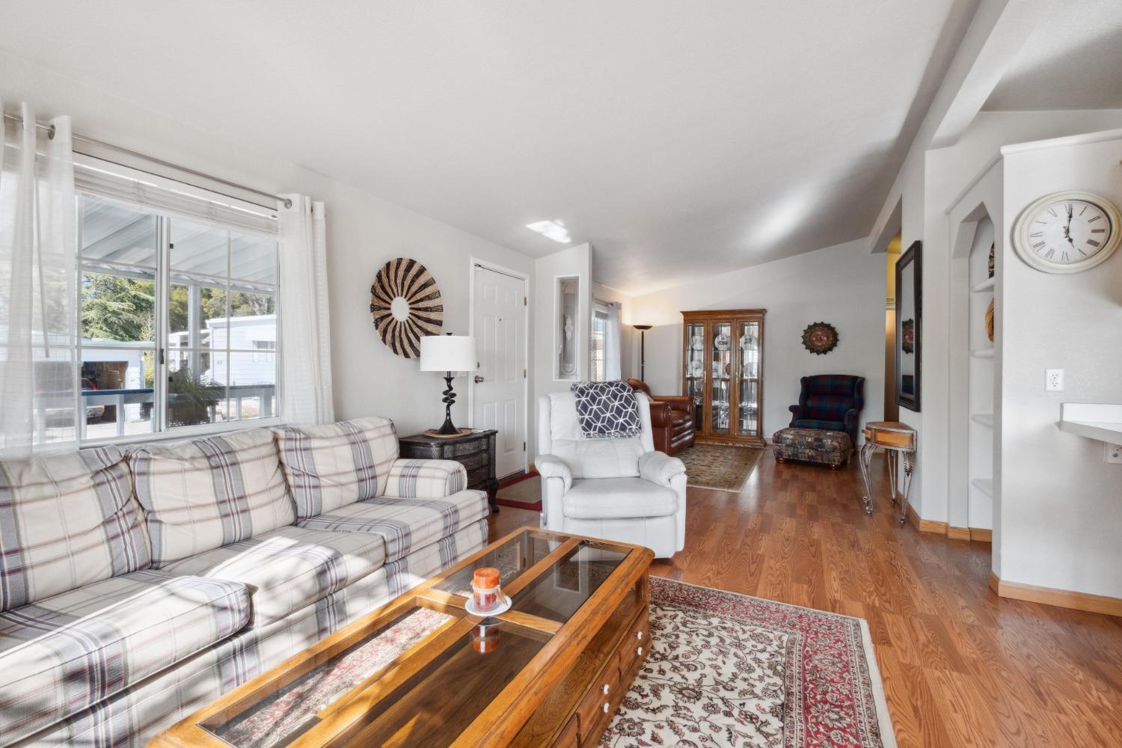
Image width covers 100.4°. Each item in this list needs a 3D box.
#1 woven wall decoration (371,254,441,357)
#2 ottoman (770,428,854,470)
[{"bbox_3d":[-1.145,-0.484,3.460,0.090,0.730,0.730,1,1,27],"label":"woven wall decoration"},{"bbox_3d":[3.138,0.917,5.868,0.730,0.410,0.540,1,1,41],"label":"ottoman"}]

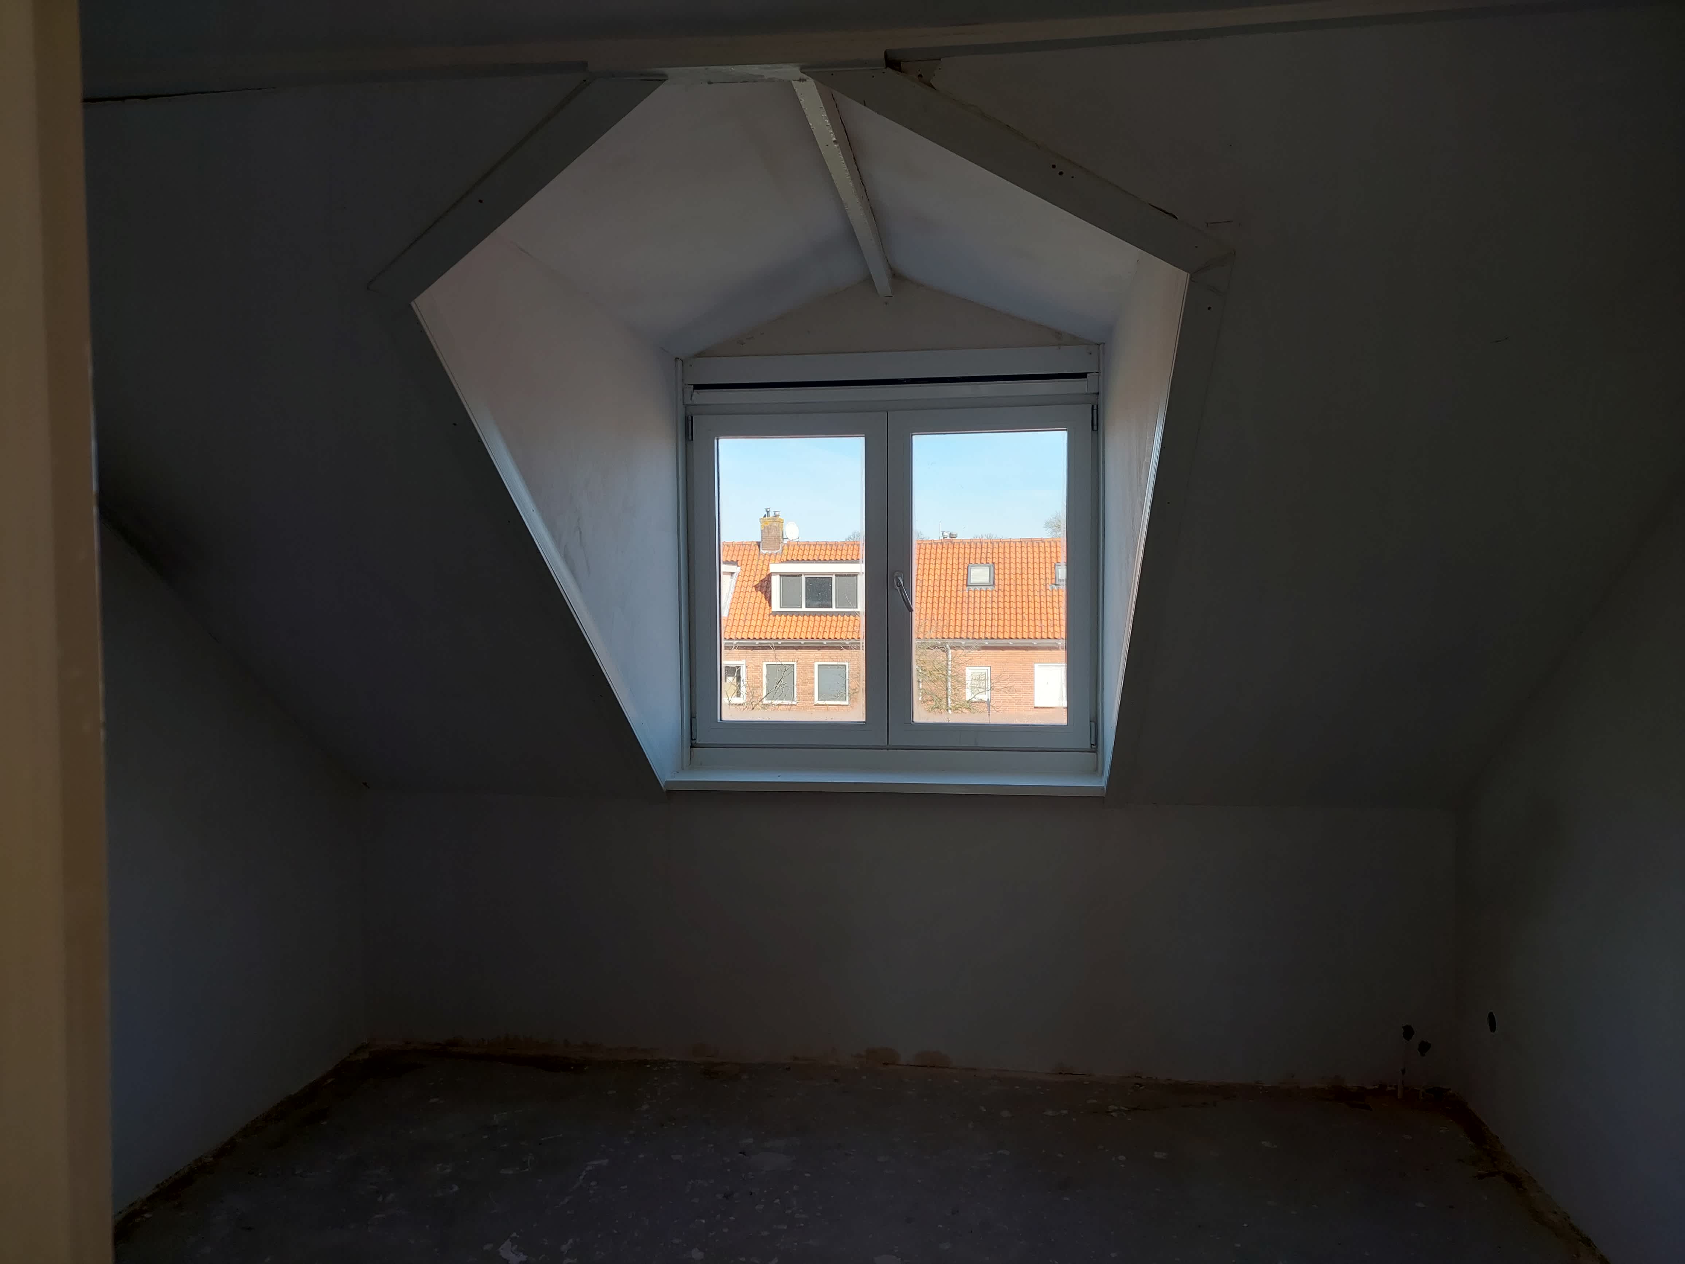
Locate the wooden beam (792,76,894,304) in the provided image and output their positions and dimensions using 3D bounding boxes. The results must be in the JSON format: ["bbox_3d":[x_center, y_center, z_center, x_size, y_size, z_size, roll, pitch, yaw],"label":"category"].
[{"bbox_3d":[0.036,-1.159,3.151,0.046,0.080,1.680,0,2,8],"label":"wooden beam"}]

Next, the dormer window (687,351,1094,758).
[{"bbox_3d":[0.161,-0.262,4.028,1.400,1.400,0.120,0,2,8],"label":"dormer window"}]

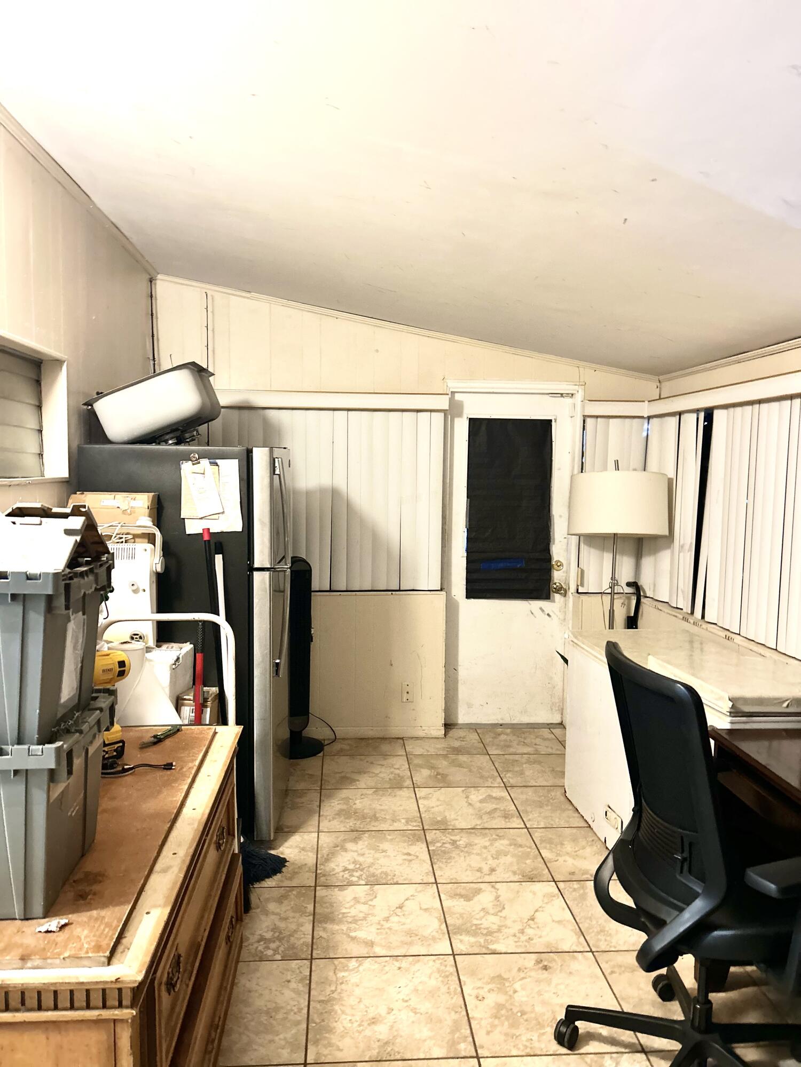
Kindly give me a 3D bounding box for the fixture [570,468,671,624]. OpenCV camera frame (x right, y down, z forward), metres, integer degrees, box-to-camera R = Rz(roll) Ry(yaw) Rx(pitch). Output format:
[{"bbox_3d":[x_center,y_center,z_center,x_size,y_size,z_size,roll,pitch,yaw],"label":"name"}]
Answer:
[{"bbox_3d":[1.153,0.452,4.347,0.520,1.610,0.520,1,4,-4],"label":"fixture"}]

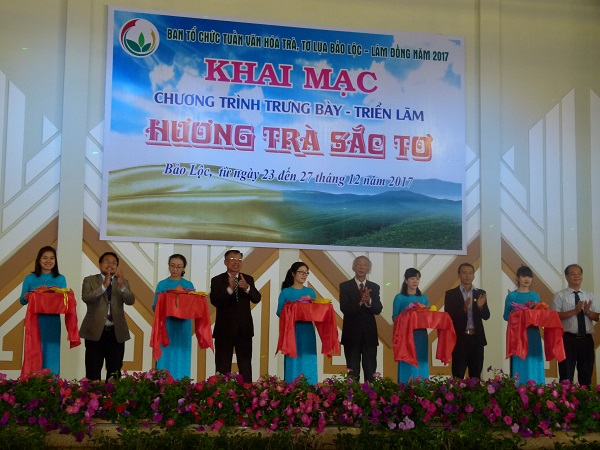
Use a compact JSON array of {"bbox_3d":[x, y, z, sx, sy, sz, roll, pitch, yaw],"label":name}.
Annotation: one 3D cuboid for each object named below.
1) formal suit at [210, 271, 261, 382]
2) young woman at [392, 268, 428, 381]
[{"bbox_3d":[-0.650,1.171,10.765,0.470,1.448,0.370,3,-7,-17],"label":"formal suit"},{"bbox_3d":[1.141,1.209,11.179,0.420,1.572,0.400,3,-7,-17],"label":"young woman"}]

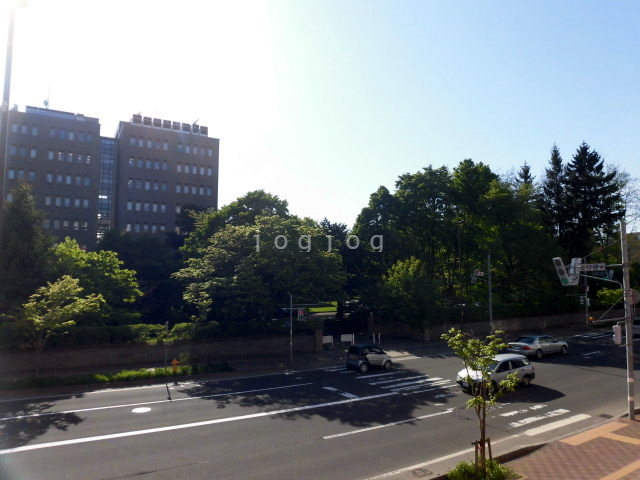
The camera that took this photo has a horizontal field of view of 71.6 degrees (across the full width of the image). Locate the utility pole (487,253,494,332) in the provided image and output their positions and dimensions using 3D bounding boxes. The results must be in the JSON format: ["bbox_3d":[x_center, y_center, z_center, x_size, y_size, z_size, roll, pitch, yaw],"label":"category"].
[{"bbox_3d":[15.590,4.967,40.500,0.260,7.500,0.260,3,-5,-30],"label":"utility pole"}]

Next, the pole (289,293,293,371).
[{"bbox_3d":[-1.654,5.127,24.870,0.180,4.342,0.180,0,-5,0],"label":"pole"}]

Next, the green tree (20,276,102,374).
[{"bbox_3d":[-12.042,3.977,20.749,3.600,4.712,3.400,3,-5,-30],"label":"green tree"}]

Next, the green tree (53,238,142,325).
[{"bbox_3d":[-14.219,2.945,28.355,5.300,6.103,5.100,2,-5,-27],"label":"green tree"}]

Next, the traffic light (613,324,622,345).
[{"bbox_3d":[12.203,3.876,18.200,0.360,0.750,0.230,3,-5,-30],"label":"traffic light"}]

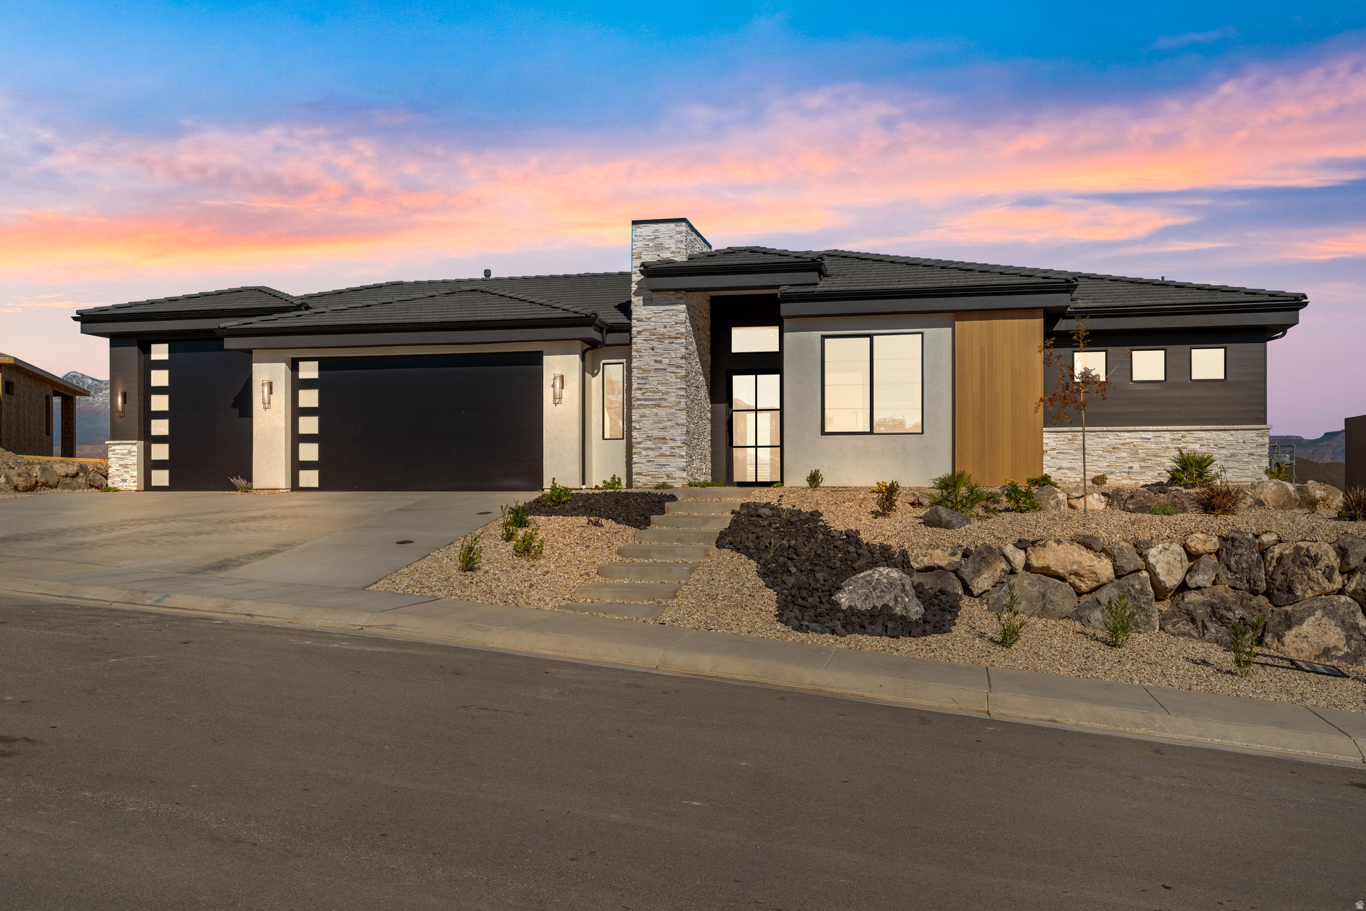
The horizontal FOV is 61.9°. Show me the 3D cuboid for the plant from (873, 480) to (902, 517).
[{"bbox_3d":[3.001,0.630,16.800,0.441,0.536,0.420,0,0,14],"label":"plant"}]

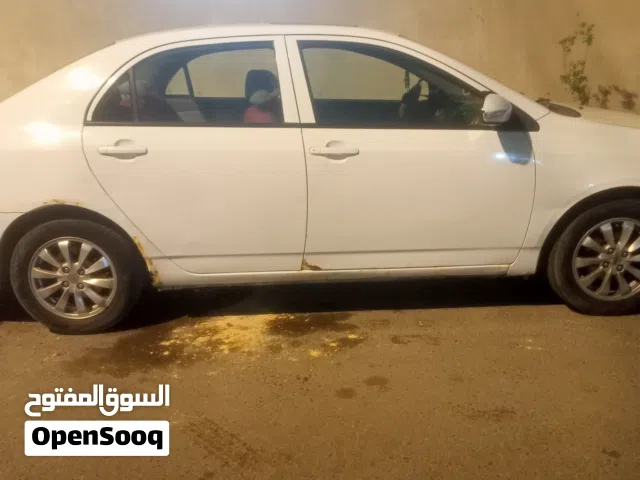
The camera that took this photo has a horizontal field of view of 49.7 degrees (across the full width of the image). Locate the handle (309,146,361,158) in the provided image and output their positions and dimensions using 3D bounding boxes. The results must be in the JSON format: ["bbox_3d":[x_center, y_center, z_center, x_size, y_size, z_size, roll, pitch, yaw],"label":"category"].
[{"bbox_3d":[0.069,-0.393,3.095,0.220,0.054,0.053,-2,17,0],"label":"handle"}]

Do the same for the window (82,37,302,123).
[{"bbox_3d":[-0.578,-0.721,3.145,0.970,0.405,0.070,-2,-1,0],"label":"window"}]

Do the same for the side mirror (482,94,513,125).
[{"bbox_3d":[0.783,-0.574,3.038,0.115,0.128,0.190,-2,17,0],"label":"side mirror"}]

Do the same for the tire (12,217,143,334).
[{"bbox_3d":[-1.179,0.154,3.386,0.605,0.600,0.200,-2,17,0],"label":"tire"}]

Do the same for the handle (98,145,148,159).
[{"bbox_3d":[-0.875,-0.395,3.083,0.220,0.054,0.053,-2,17,0],"label":"handle"}]

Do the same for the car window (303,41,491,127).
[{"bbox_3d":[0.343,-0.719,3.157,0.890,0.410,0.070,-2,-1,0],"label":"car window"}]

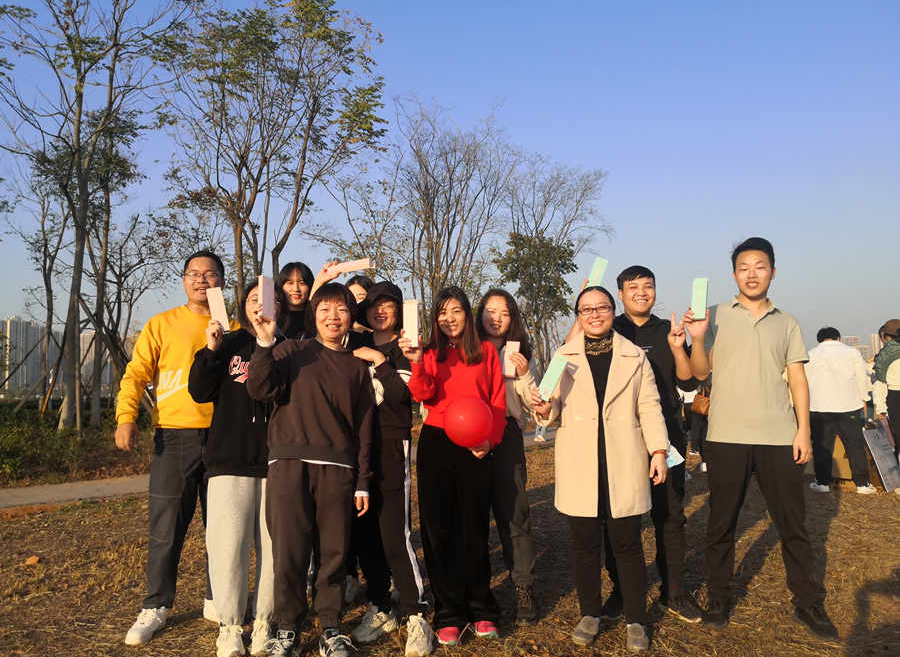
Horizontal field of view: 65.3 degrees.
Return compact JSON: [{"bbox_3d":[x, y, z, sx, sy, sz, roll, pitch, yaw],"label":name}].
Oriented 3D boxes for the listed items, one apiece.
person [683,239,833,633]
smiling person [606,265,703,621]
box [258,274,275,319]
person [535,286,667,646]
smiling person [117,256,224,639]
[{"bbox_3d":[1.455,0.474,3.323,0.630,1.819,0.500,-1,-5,10],"label":"person"},{"bbox_3d":[0.924,0.543,3.572,0.639,1.728,0.500,-1,-5,8],"label":"smiling person"},{"bbox_3d":[-0.751,-0.127,2.880,0.064,0.190,0.042,3,-7,-38],"label":"box"},{"bbox_3d":[0.680,0.589,3.191,0.577,1.566,0.450,-1,-5,8],"label":"person"},{"bbox_3d":[-1.300,0.503,3.348,0.522,1.766,0.500,0,-5,0],"label":"smiling person"}]

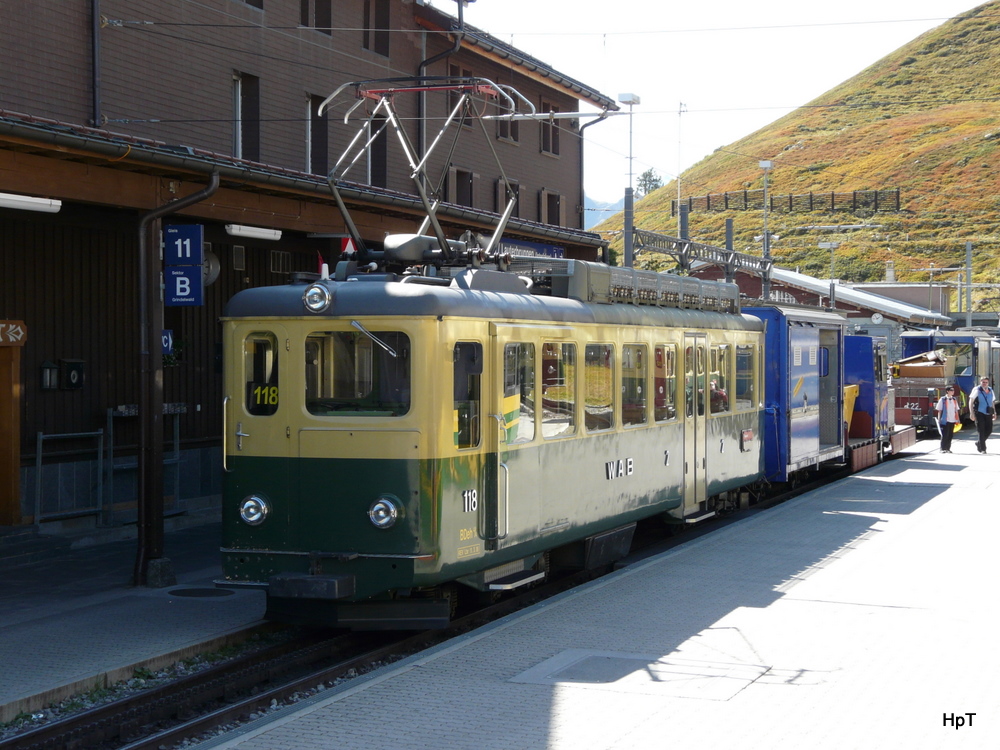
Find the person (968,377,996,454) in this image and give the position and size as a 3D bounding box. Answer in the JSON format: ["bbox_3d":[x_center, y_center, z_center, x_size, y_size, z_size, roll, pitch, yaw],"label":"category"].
[{"bbox_3d":[11.142,0.939,44.000,0.620,1.770,0.500,0,1,-3],"label":"person"}]

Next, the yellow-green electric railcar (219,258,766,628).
[{"bbox_3d":[0.840,0.541,23.202,2.180,3.400,14.400,0,1,19],"label":"yellow-green electric railcar"}]

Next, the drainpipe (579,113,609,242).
[{"bbox_3d":[2.489,-5.342,51.144,0.700,3.345,0.130,0,1,19],"label":"drainpipe"}]

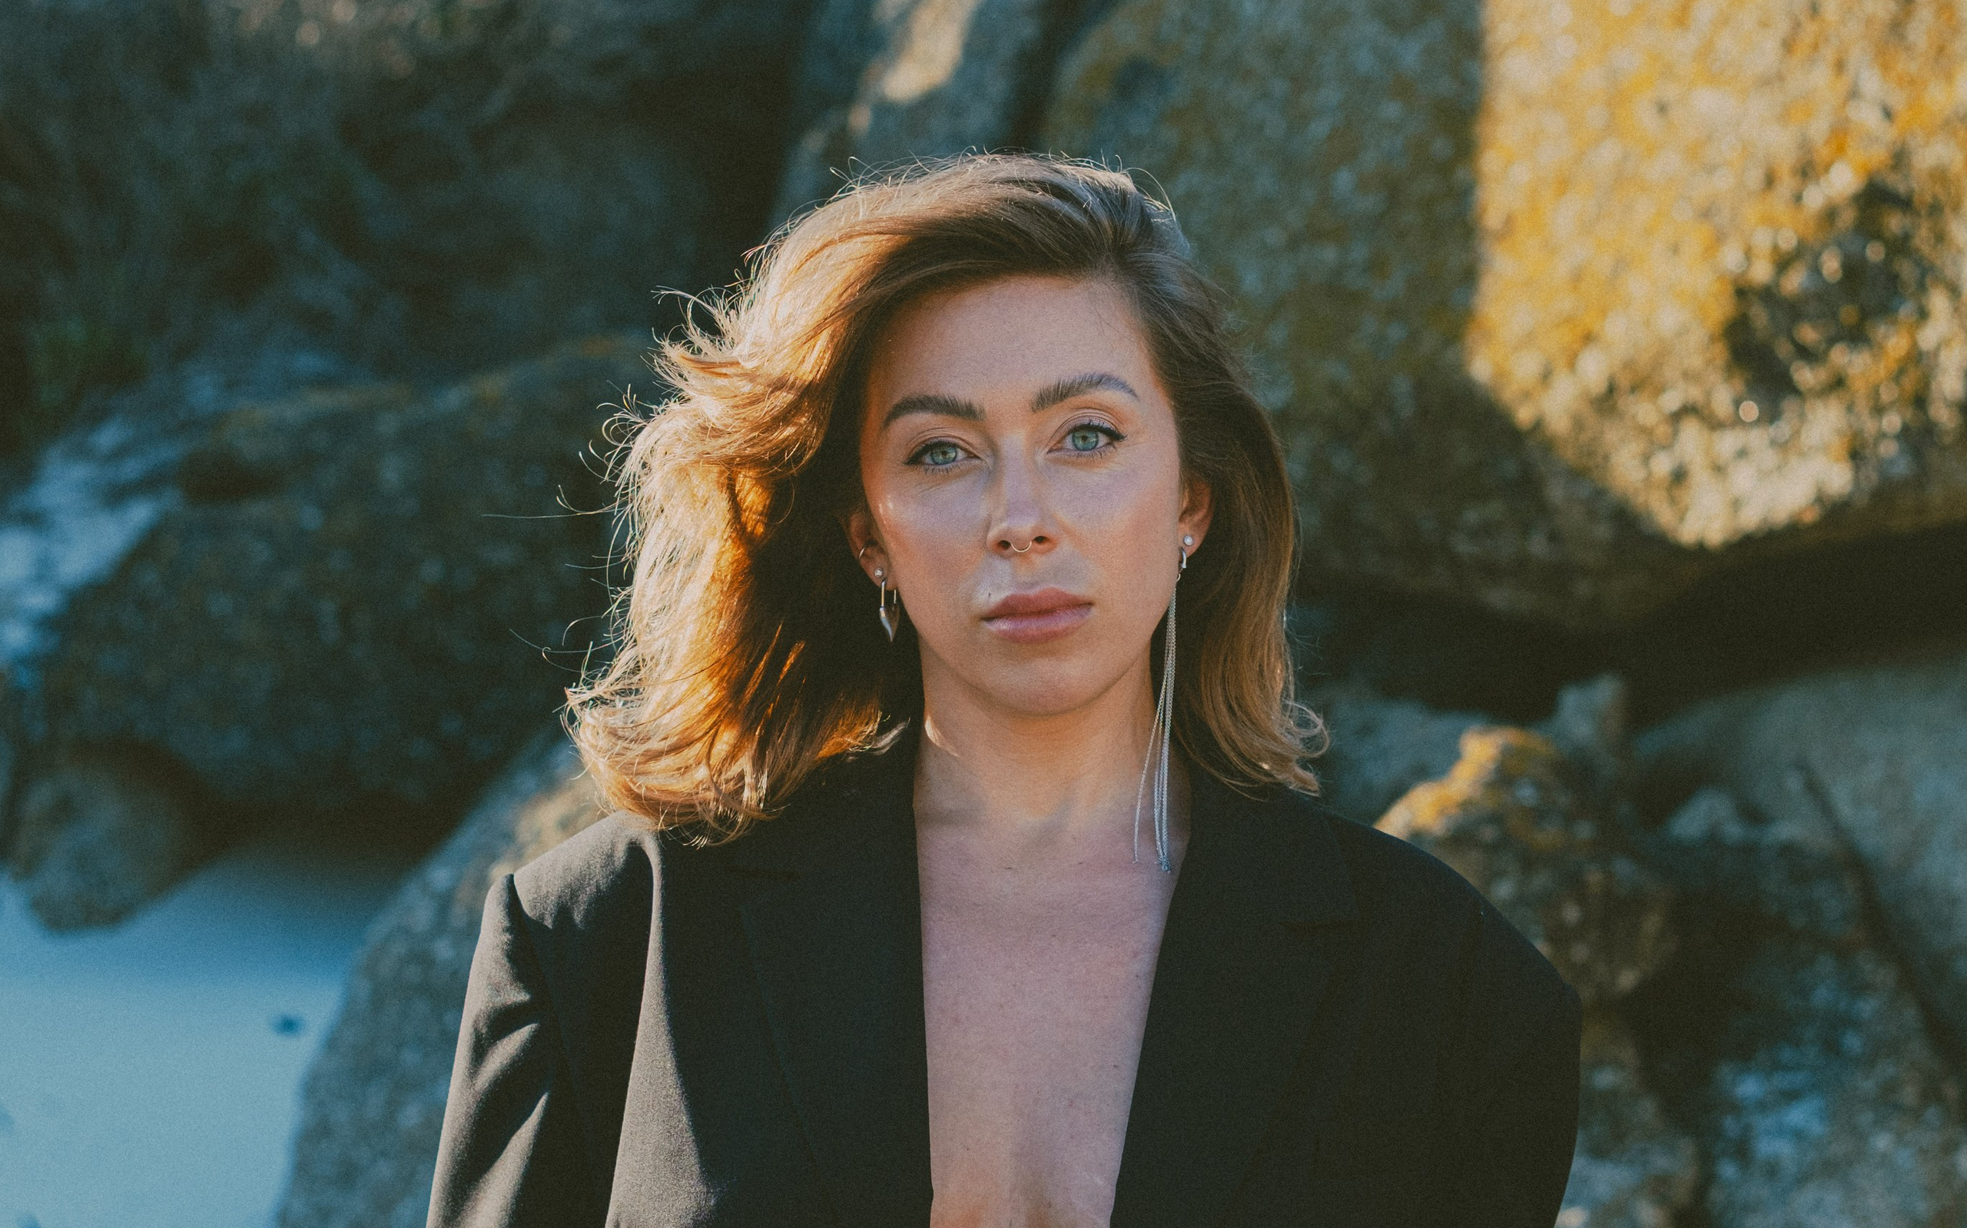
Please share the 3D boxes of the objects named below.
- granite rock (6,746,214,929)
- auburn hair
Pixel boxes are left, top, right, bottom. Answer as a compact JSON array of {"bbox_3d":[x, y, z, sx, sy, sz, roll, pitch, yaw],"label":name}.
[{"bbox_3d":[-2.000,0.510,9.400,0.490,0.430,0.450,0,0,0],"label":"granite rock"},{"bbox_3d":[-0.016,-0.052,1.745,0.315,0.285,0.260,0,0,0],"label":"auburn hair"}]

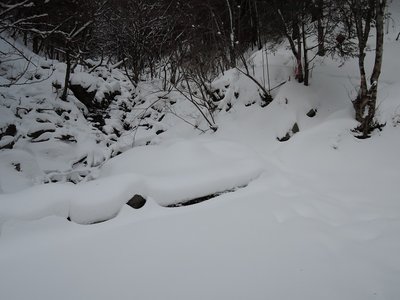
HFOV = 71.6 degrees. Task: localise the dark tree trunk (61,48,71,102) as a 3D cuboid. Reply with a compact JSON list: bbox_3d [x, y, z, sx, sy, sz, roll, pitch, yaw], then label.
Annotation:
[{"bbox_3d":[-5.536,-3.138,11.516,0.210,2.110,0.180,6,5,0],"label":"dark tree trunk"}]

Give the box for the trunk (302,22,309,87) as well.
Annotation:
[{"bbox_3d":[4.204,-3.811,11.100,0.170,2.510,0.170,-5,5,0],"label":"trunk"}]

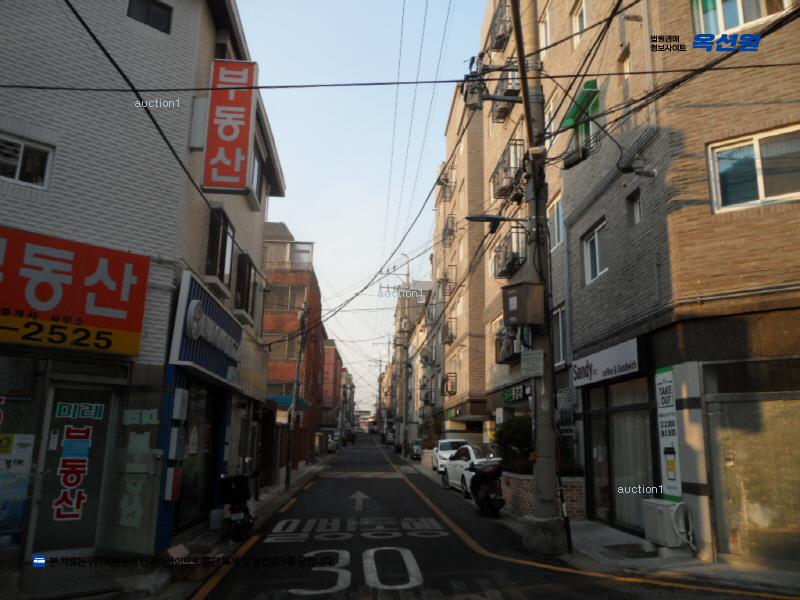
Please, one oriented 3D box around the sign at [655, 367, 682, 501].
[{"bbox_3d":[4.009,1.983,9.380,0.060,1.930,0.580,2,-13,-3],"label":"sign"}]

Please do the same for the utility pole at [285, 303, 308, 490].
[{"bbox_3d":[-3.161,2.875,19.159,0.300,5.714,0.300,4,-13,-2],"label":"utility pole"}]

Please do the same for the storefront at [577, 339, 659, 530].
[{"bbox_3d":[4.579,2.559,11.644,1.500,3.250,3.650,2,-13,-3],"label":"storefront"}]

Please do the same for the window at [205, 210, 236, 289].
[{"bbox_3d":[-3.349,-0.923,11.613,0.240,1.230,1.242,2,-13,-4],"label":"window"}]

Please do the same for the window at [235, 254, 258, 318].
[{"bbox_3d":[-3.554,-0.297,14.363,0.240,1.230,1.272,2,-13,-4],"label":"window"}]

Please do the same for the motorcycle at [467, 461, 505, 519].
[{"bbox_3d":[2.005,4.449,14.665,0.700,1.080,1.850,1,-13,-1],"label":"motorcycle"}]

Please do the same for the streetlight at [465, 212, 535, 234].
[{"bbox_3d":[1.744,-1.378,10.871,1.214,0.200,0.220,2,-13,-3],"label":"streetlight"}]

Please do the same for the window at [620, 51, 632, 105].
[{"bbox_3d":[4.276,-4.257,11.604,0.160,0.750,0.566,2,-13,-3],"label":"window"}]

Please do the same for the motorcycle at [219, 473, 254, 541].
[{"bbox_3d":[-2.674,3.387,10.449,0.640,1.020,1.850,4,-13,-12],"label":"motorcycle"}]

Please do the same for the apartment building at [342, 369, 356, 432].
[{"bbox_3d":[-15.843,22.732,137.727,10.000,13.200,20.000,2,-13,-3],"label":"apartment building"}]

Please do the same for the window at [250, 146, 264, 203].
[{"bbox_3d":[-3.475,-3.024,14.970,0.200,1.100,1.292,2,-13,-4],"label":"window"}]

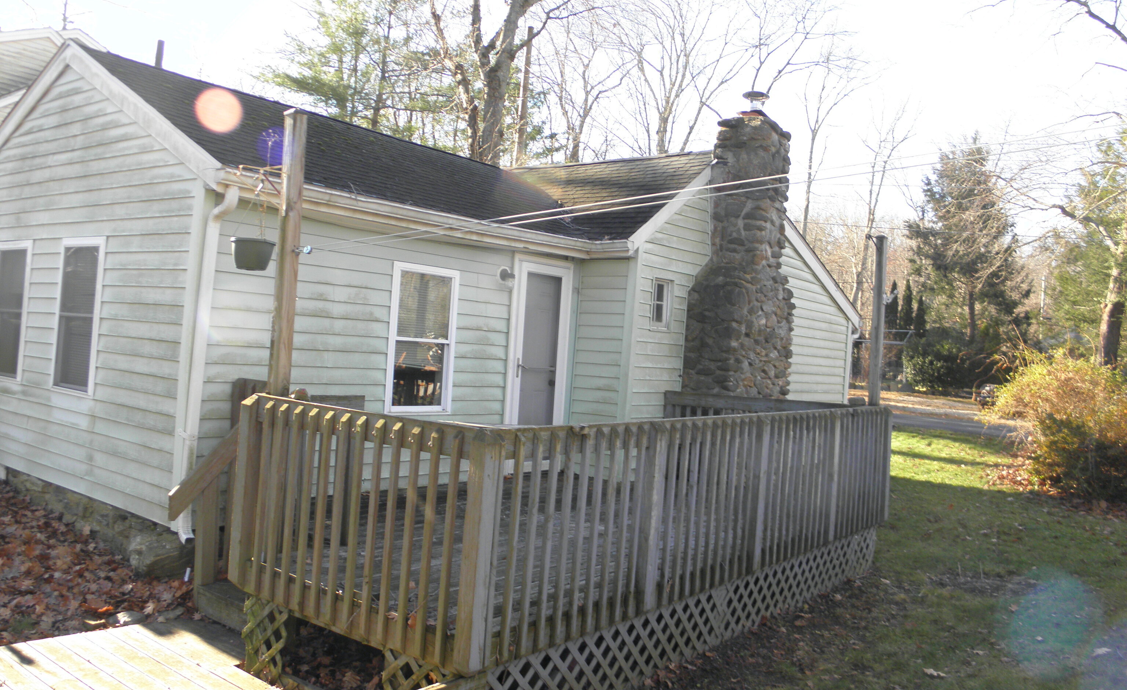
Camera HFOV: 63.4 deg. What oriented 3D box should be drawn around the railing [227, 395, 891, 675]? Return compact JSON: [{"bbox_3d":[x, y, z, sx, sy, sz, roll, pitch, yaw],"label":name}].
[{"bbox_3d":[0.459,0.909,6.516,2.050,1.030,5.640,4,0,36],"label":"railing"}]

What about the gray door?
[{"bbox_3d":[-0.278,0.238,8.947,0.060,1.970,0.780,4,0,40],"label":"gray door"}]

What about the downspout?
[{"bbox_3d":[-2.355,0.139,6.082,0.380,2.420,0.110,4,0,40],"label":"downspout"}]

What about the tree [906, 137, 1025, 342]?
[{"bbox_3d":[20.370,-4.332,46.000,6.200,12.400,6.000,4,0,23],"label":"tree"}]

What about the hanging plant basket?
[{"bbox_3d":[-1.802,-0.524,5.299,0.250,0.175,0.250,4,0,40],"label":"hanging plant basket"}]

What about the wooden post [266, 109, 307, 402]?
[{"bbox_3d":[-1.549,-0.074,5.077,0.095,2.450,0.095,4,0,40],"label":"wooden post"}]

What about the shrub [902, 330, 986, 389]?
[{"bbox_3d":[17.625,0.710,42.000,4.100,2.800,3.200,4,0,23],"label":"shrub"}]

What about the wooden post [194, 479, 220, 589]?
[{"bbox_3d":[-2.141,1.086,5.501,0.090,0.780,0.090,4,0,40],"label":"wooden post"}]

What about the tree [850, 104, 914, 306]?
[{"bbox_3d":[17.409,-5.674,50.000,4.200,15.500,4.000,4,0,19],"label":"tree"}]

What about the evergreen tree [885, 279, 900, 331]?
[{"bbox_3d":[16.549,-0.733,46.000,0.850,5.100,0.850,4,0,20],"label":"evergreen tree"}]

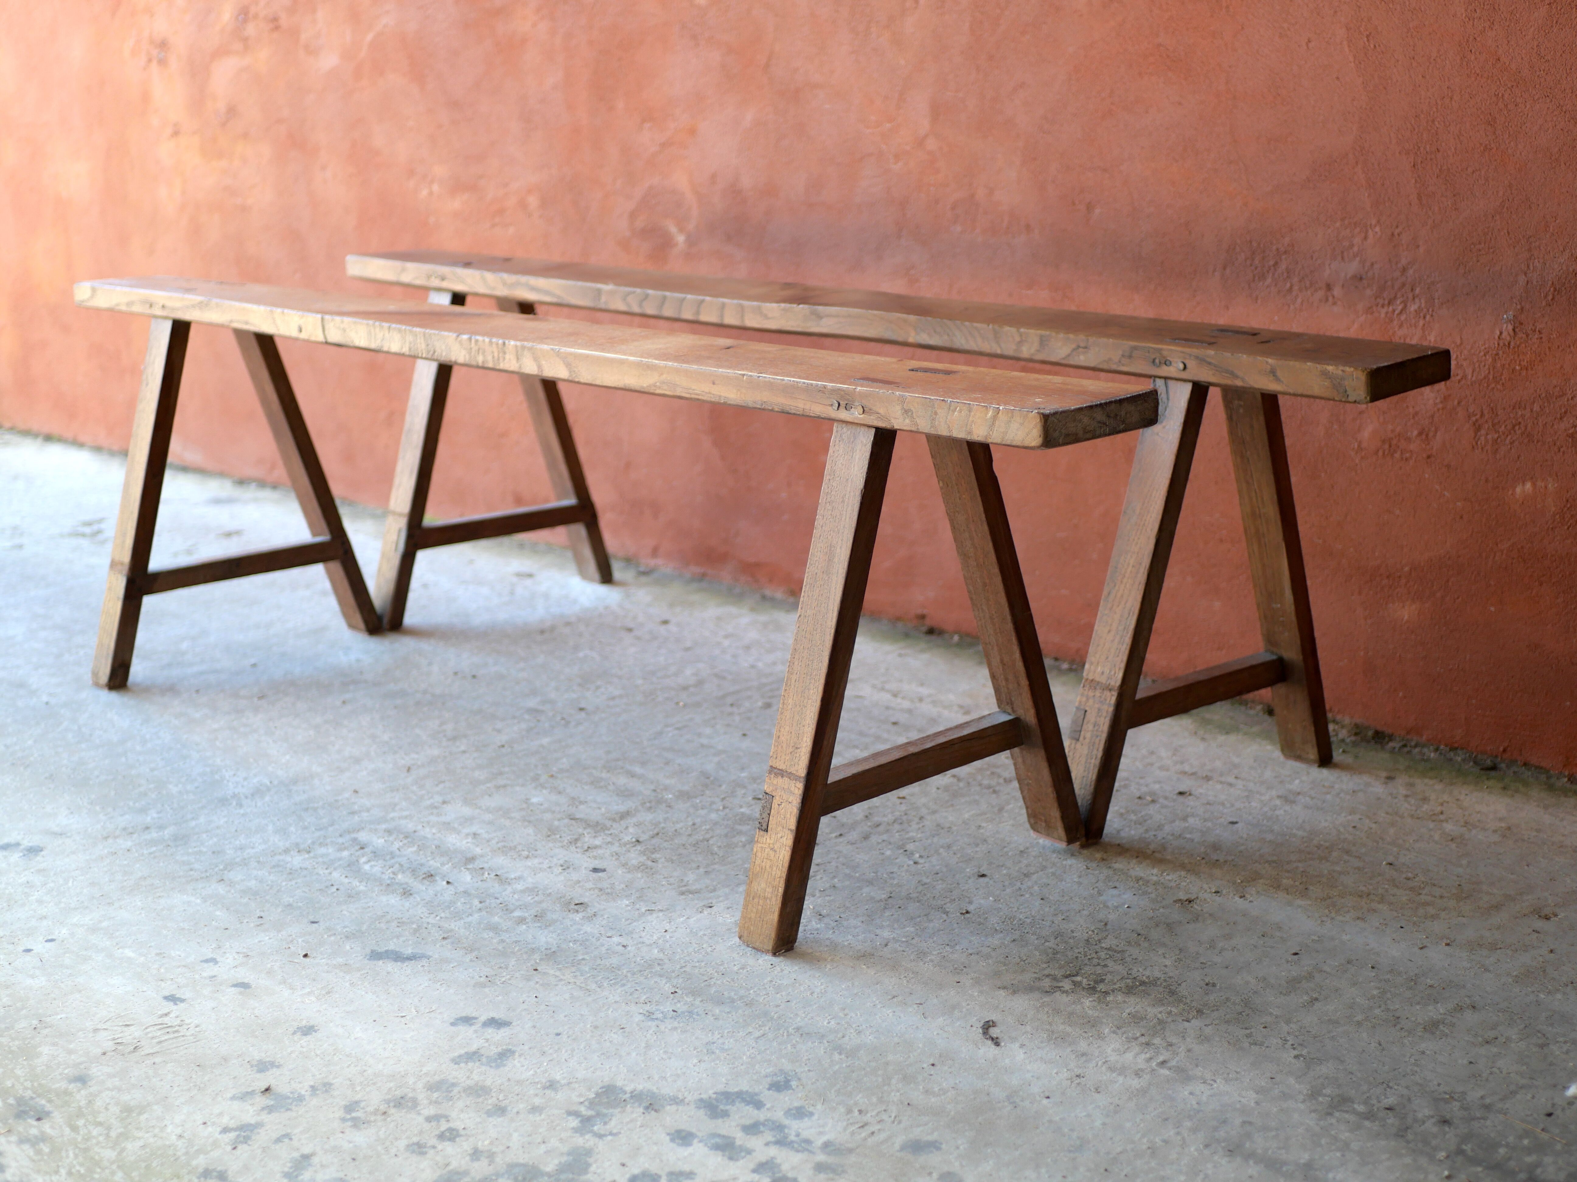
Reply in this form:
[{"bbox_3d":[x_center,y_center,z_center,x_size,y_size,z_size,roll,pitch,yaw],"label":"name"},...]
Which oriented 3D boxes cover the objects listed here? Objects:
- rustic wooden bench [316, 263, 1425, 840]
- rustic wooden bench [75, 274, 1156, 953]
[{"bbox_3d":[-0.007,-0.123,2.860,0.408,0.495,1.802,-13,18,-40],"label":"rustic wooden bench"},{"bbox_3d":[-0.325,-0.057,2.607,0.424,0.495,1.748,-13,18,-41],"label":"rustic wooden bench"}]

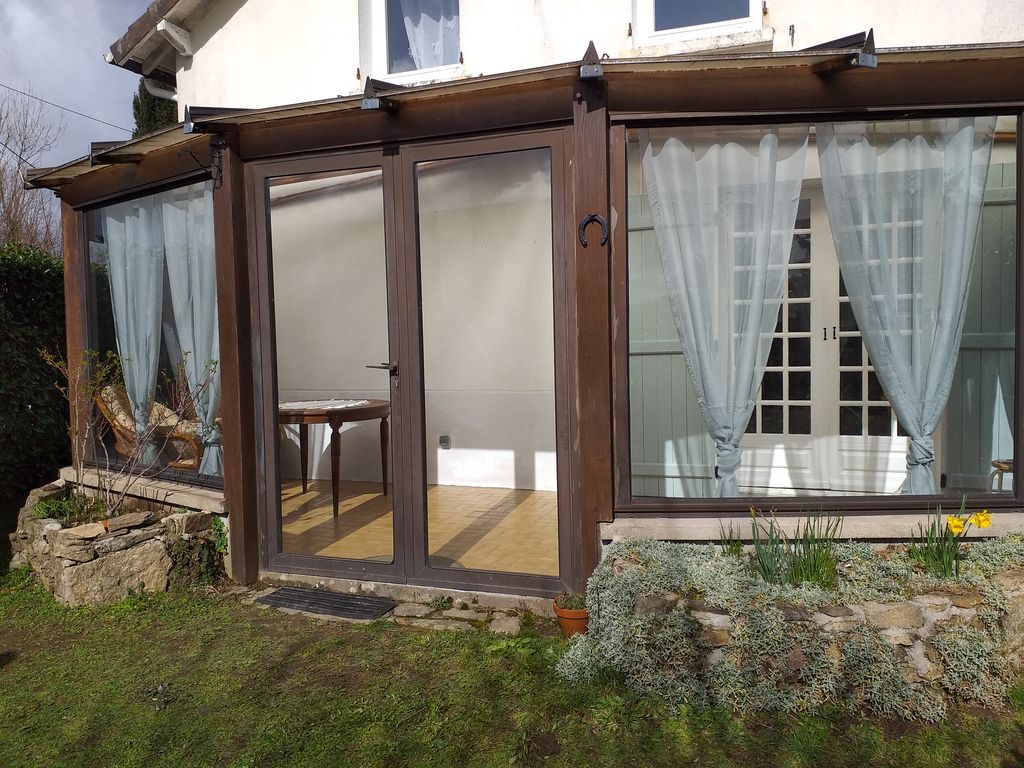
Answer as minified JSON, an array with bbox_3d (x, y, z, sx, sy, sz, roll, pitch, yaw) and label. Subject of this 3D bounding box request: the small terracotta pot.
[{"bbox_3d":[0.266,1.039,3.376,0.178,0.160,0.178,-1,3,0],"label":"small terracotta pot"}]

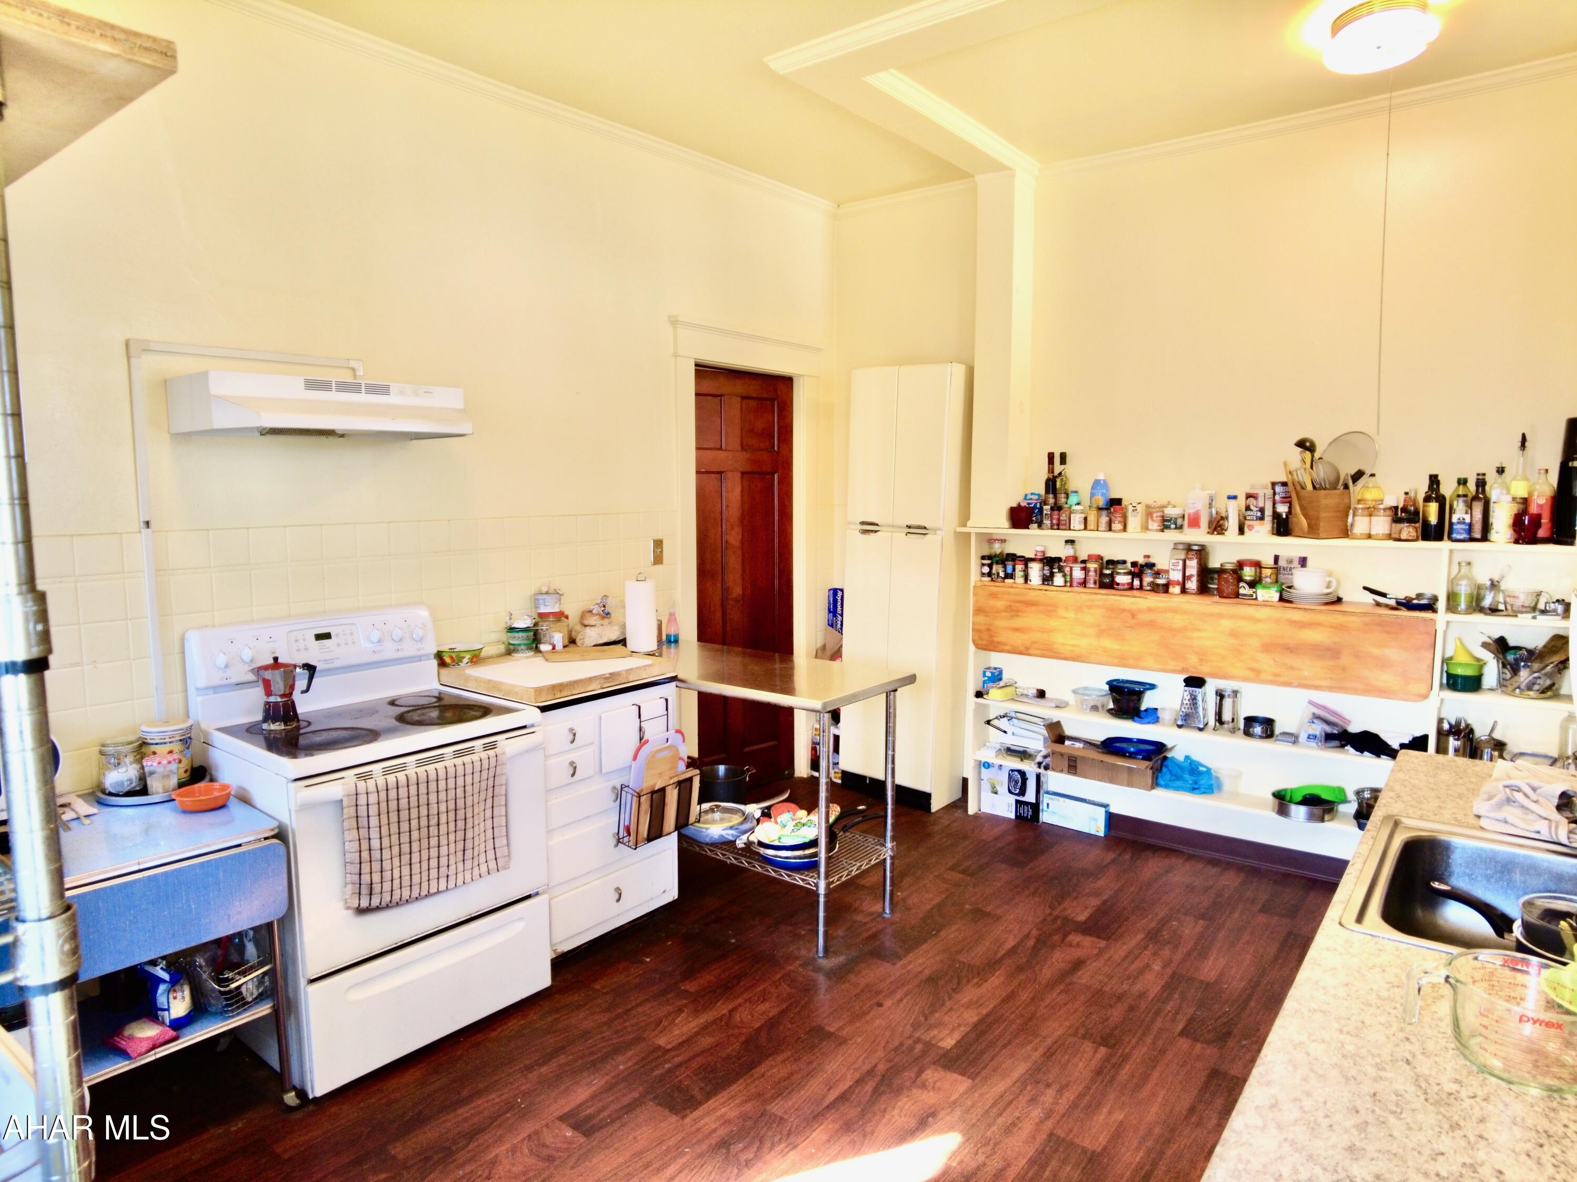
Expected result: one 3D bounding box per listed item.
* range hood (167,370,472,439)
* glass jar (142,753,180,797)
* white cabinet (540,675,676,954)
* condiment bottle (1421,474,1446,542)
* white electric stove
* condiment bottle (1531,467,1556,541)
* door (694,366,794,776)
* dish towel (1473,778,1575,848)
[{"bbox_3d":[-1.363,-0.549,2.752,0.448,0.150,0.755,5,9,38],"label":"range hood"},{"bbox_3d":[-1.663,0.485,2.418,0.080,0.100,0.080,5,9,38],"label":"glass jar"},{"bbox_3d":[-0.845,0.779,3.449,0.560,0.878,0.625,5,8,40],"label":"white cabinet"},{"bbox_3d":[2.374,-0.308,3.344,0.078,0.245,0.078,5,8,40],"label":"condiment bottle"},{"bbox_3d":[-1.264,0.705,2.827,0.645,1.193,0.762,5,8,40],"label":"white electric stove"},{"bbox_3d":[2.659,-0.305,3.197,0.067,0.256,0.067,5,8,40],"label":"condiment bottle"},{"bbox_3d":[-0.240,-0.005,4.591,0.045,2.162,0.825,5,8,40],"label":"door"},{"bbox_3d":[1.517,0.445,1.853,0.200,0.075,0.210,5,9,38],"label":"dish towel"}]

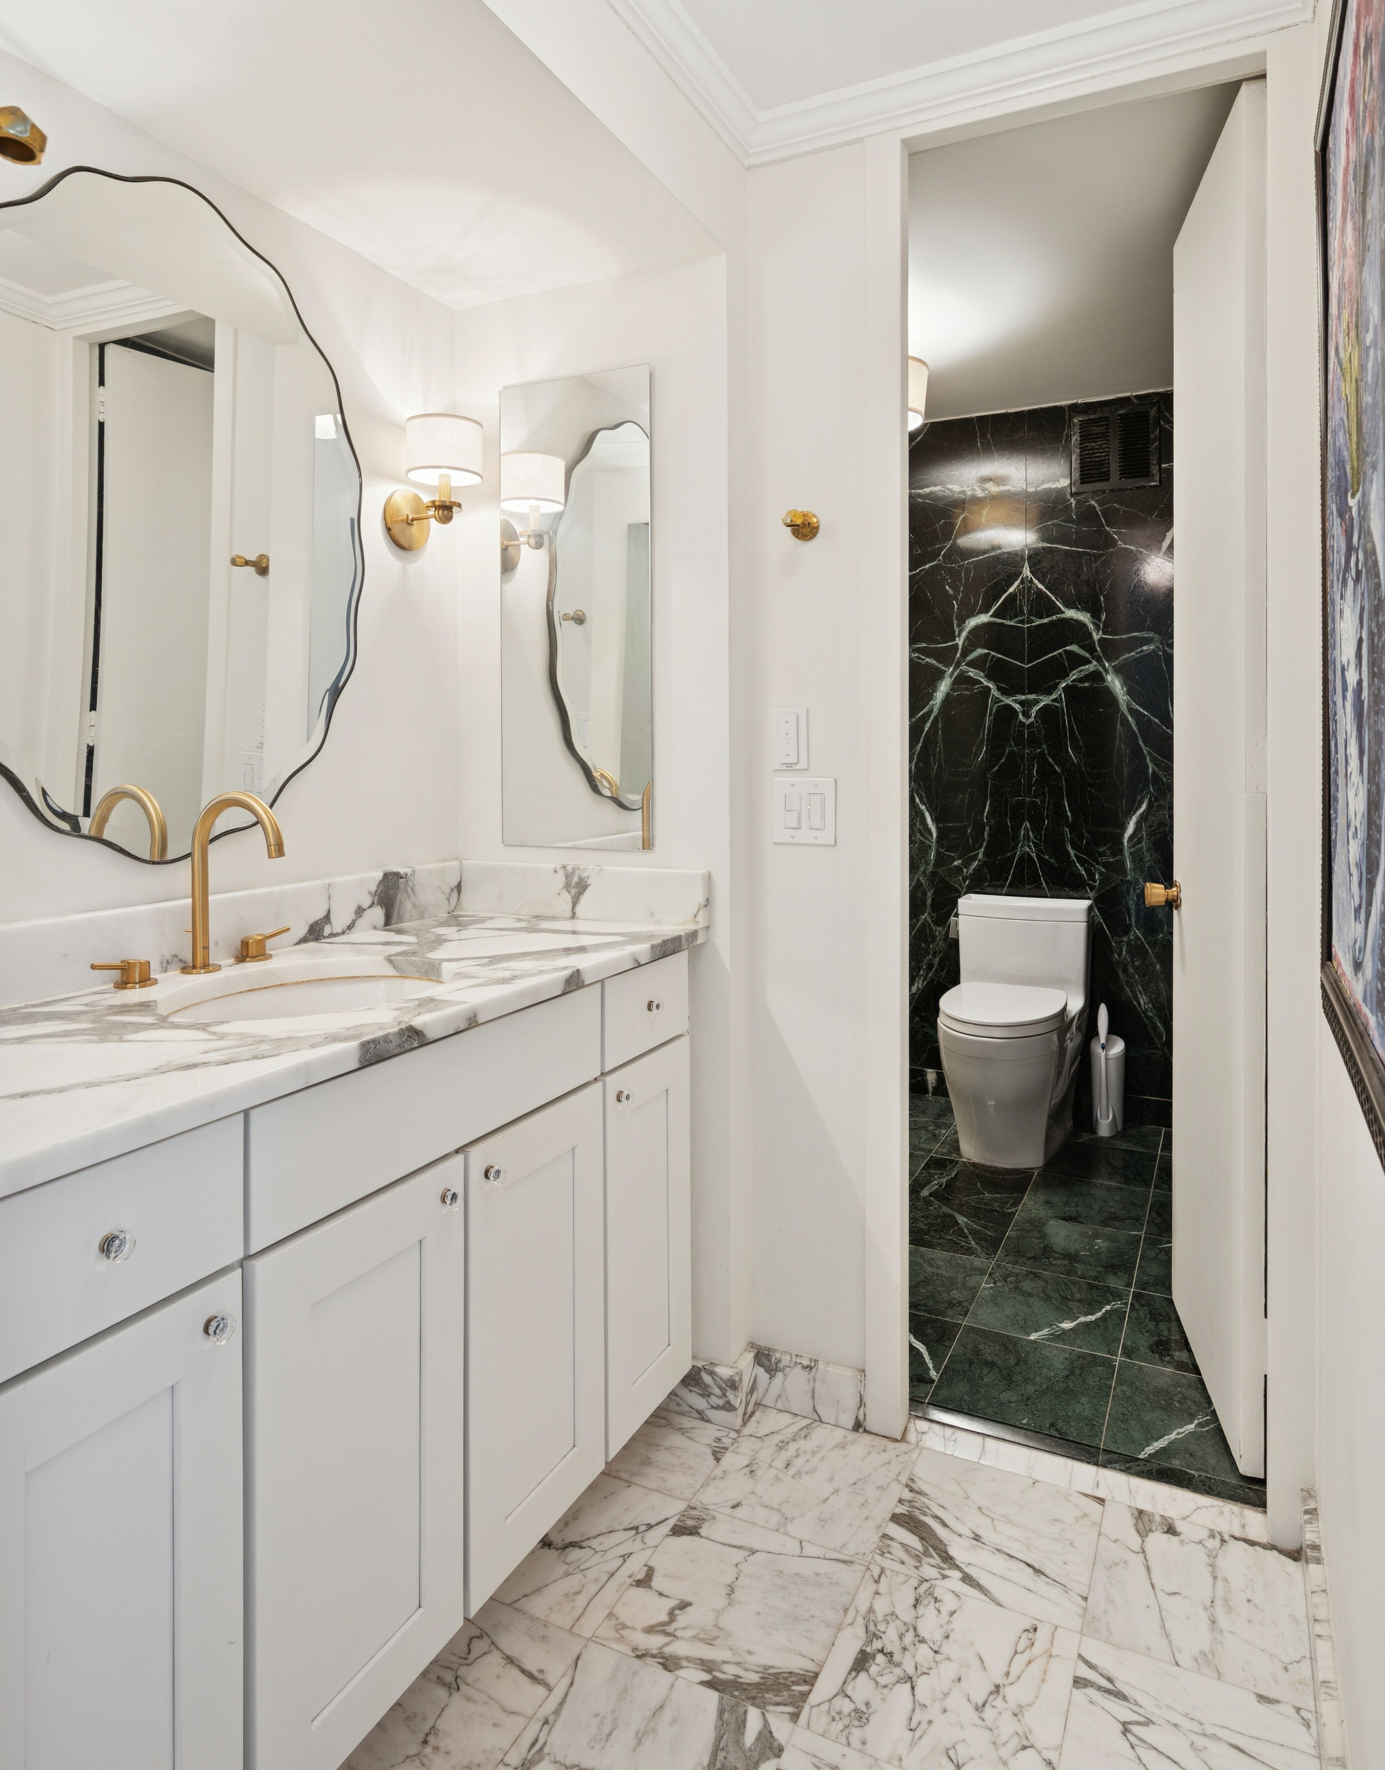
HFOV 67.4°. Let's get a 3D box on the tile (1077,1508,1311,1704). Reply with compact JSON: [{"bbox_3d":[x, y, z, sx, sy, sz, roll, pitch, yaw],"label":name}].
[{"bbox_3d":[0.737,1.040,1.518,0.280,0.010,0.288,3,7,27],"label":"tile"}]

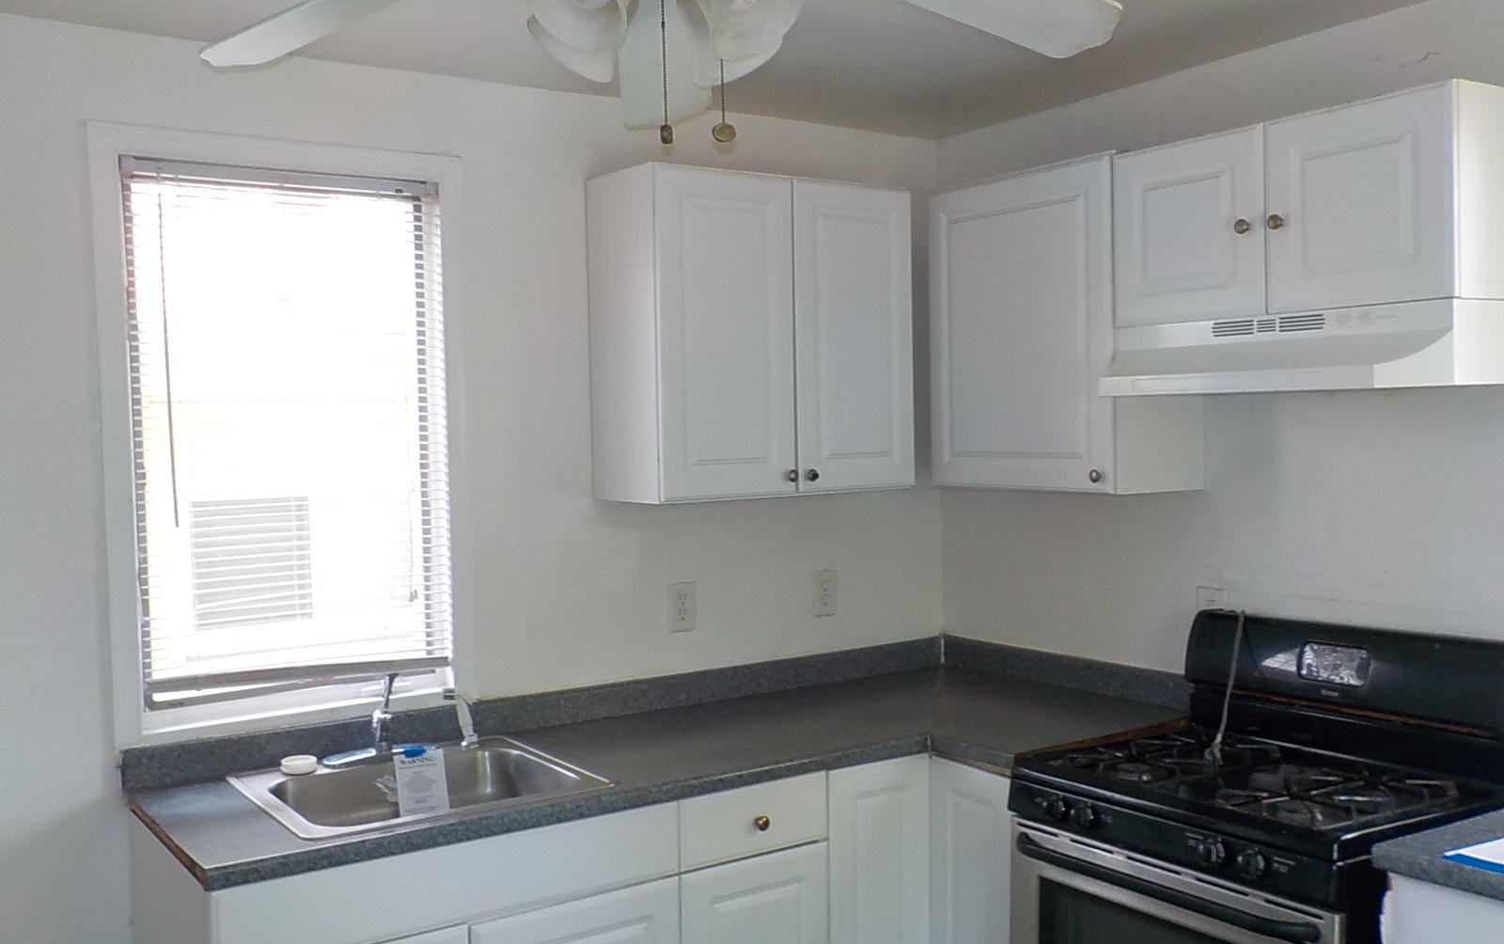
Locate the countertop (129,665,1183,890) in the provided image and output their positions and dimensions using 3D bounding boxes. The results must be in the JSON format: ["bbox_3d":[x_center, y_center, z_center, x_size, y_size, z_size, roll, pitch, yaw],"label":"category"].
[{"bbox_3d":[-0.092,0.635,2.876,2.197,0.045,0.893,-2,3,-33],"label":"countertop"}]

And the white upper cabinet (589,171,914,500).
[{"bbox_3d":[0.011,-0.328,3.267,0.754,0.768,0.313,-2,3,-33],"label":"white upper cabinet"}]

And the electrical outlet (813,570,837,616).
[{"bbox_3d":[0.206,0.335,3.591,0.073,0.120,0.010,-2,3,-33],"label":"electrical outlet"}]

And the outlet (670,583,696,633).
[{"bbox_3d":[-0.175,0.348,3.343,0.073,0.120,0.010,-2,3,-33],"label":"outlet"}]

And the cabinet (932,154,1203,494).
[{"bbox_3d":[0.767,-0.339,3.227,0.313,0.762,0.591,-3,3,-35],"label":"cabinet"}]

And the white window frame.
[{"bbox_3d":[-0.996,-0.082,2.827,0.773,1.255,0.090,-2,3,-33],"label":"white window frame"}]

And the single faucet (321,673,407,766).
[{"bbox_3d":[-0.787,0.535,2.807,0.232,0.183,0.180,-2,2,-25],"label":"single faucet"}]

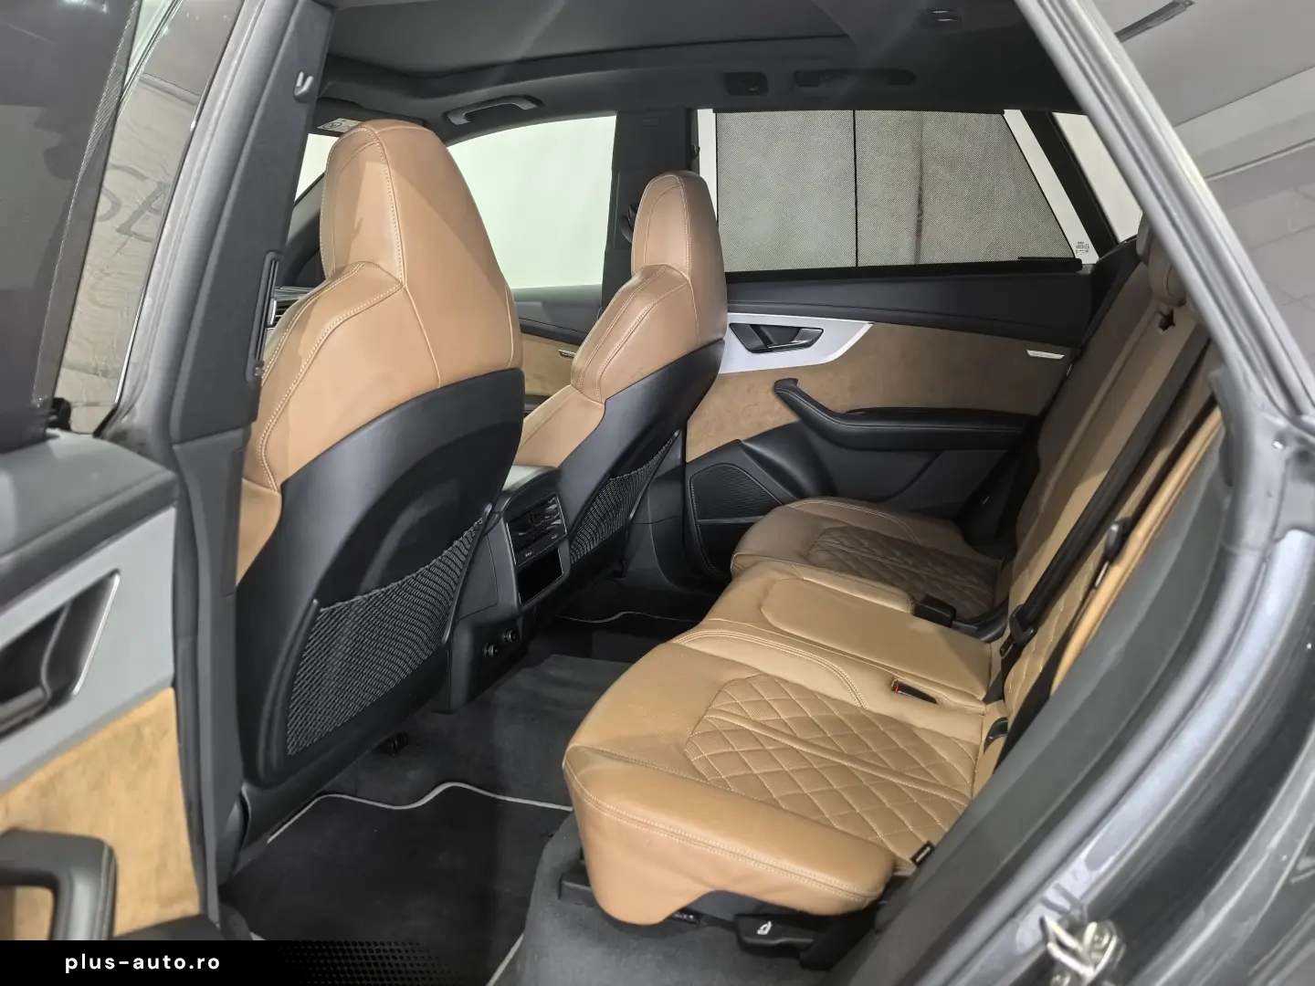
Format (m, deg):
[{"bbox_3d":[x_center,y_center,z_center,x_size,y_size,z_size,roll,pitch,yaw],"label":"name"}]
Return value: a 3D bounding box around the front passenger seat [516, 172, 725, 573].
[{"bbox_3d":[-0.292,-0.174,2.221,0.860,0.985,0.560,4,14,18],"label":"front passenger seat"}]

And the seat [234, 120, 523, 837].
[{"bbox_3d":[-0.638,-0.028,1.551,0.850,1.000,0.560,4,14,18],"label":"seat"}]

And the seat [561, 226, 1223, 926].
[{"bbox_3d":[0.492,-0.036,1.609,0.850,0.870,1.420,4,14,18],"label":"seat"}]

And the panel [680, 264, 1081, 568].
[{"bbox_3d":[0.499,-0.123,2.388,0.940,0.810,0.140,4,14,18],"label":"panel"}]

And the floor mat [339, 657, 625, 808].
[{"bbox_3d":[-0.222,0.416,1.871,0.540,0.110,0.510,4,14,18],"label":"floor mat"}]

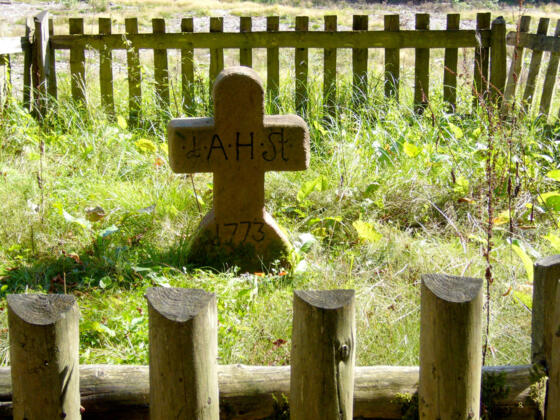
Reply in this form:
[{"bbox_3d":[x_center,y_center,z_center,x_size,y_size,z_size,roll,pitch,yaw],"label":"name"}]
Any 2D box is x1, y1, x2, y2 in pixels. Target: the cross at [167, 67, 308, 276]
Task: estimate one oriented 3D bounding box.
[{"bbox_3d":[-0.154,-0.159,3.994,0.533,0.790,0.200,0,12,0],"label":"cross"}]

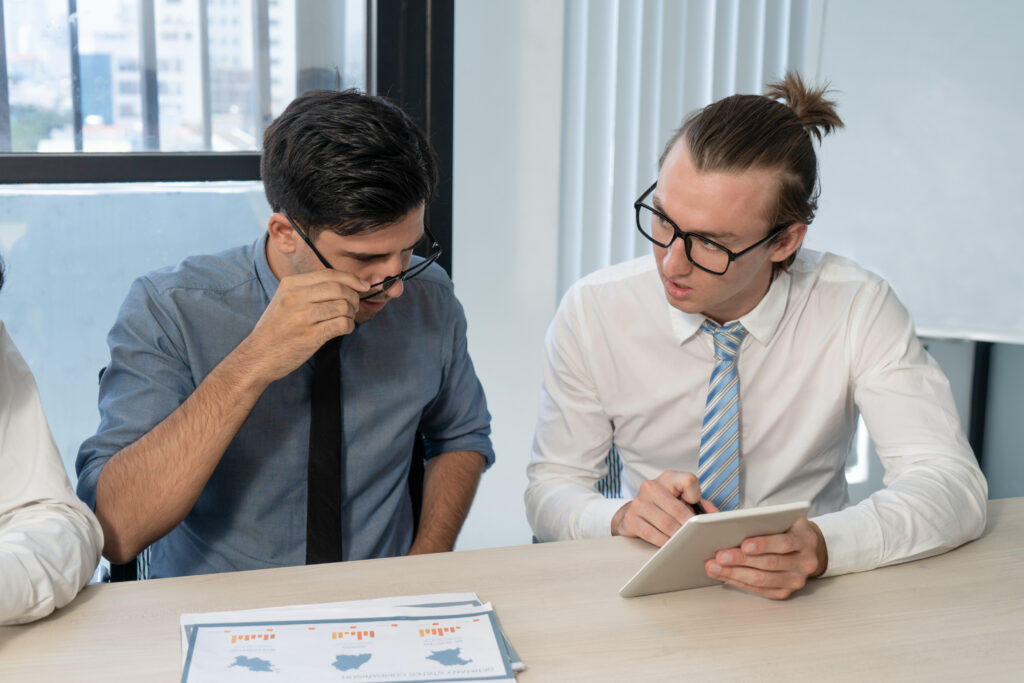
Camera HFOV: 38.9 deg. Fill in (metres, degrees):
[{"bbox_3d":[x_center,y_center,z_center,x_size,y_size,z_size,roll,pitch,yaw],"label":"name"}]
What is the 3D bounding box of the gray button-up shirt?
[{"bbox_3d":[-0.270,0.098,1.699,0.470,0.450,0.310,-3,11,-20],"label":"gray button-up shirt"}]

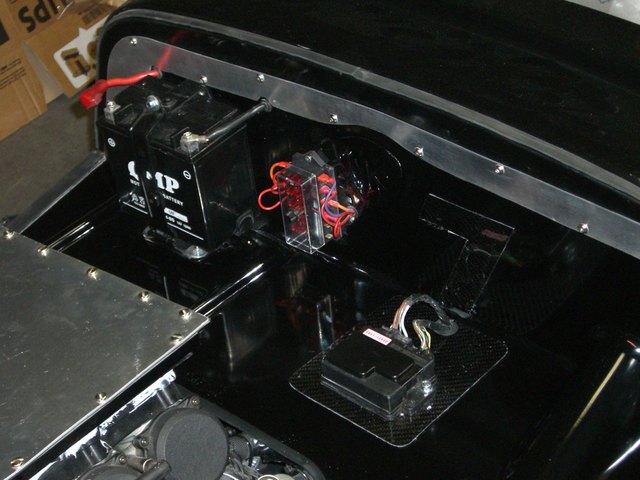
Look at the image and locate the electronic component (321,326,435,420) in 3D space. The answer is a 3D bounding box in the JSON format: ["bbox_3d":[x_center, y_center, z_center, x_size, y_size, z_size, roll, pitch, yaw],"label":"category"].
[{"bbox_3d":[0.059,0.130,1.440,0.101,0.029,0.071,23,46,35],"label":"electronic component"}]

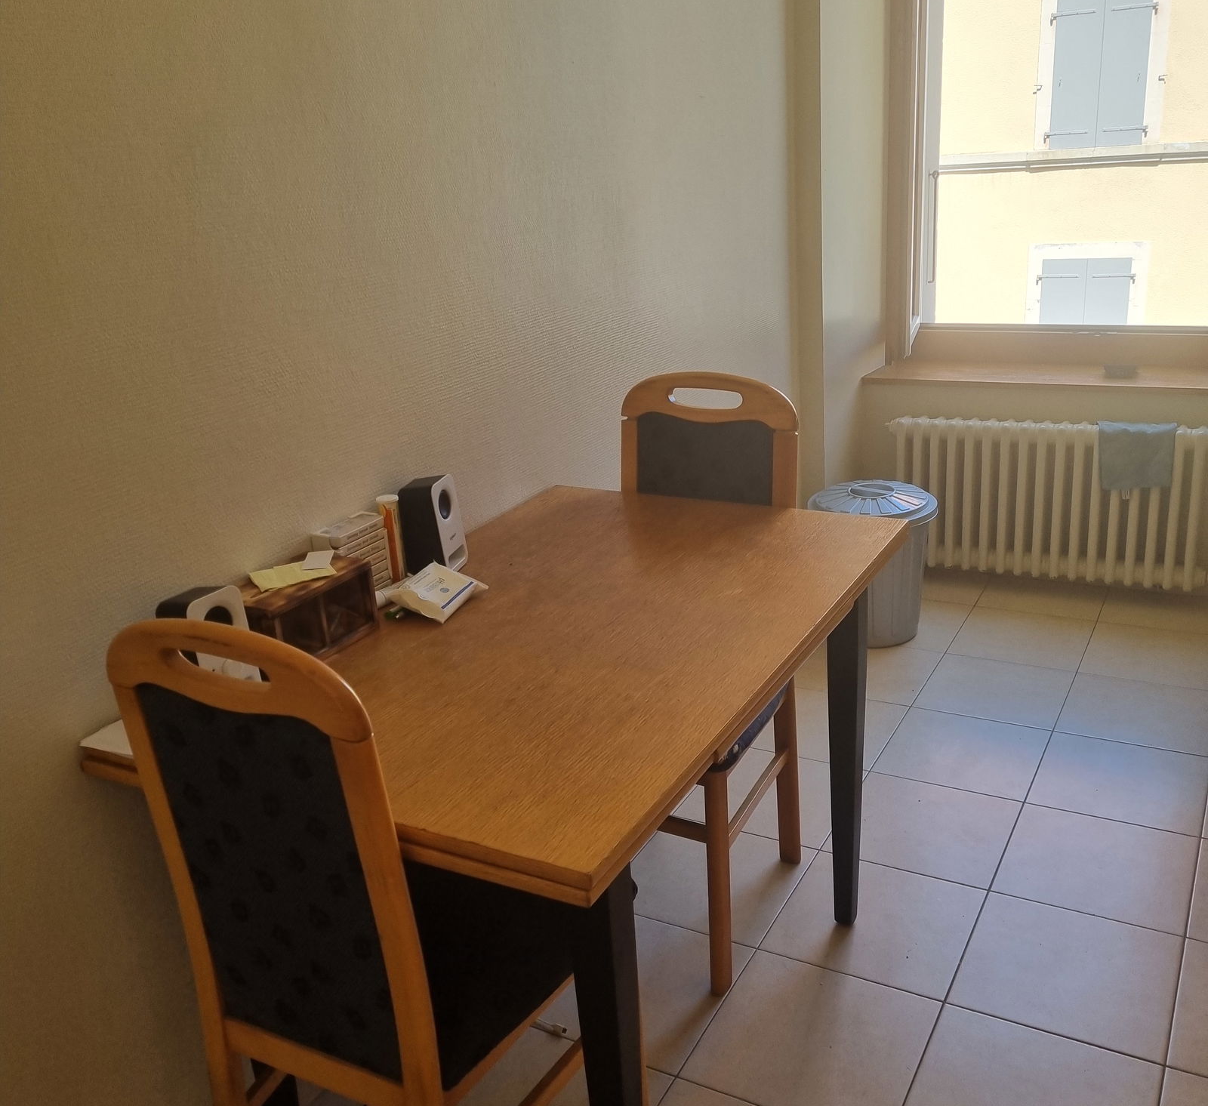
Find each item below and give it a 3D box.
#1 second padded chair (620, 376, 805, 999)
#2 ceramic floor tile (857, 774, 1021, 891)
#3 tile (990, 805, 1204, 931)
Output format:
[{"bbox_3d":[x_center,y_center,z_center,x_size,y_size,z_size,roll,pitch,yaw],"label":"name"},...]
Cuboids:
[{"bbox_3d":[0.109,0.205,2.175,0.415,0.976,0.480,7,23,28],"label":"second padded chair"},{"bbox_3d":[0.665,0.570,2.505,0.333,0.010,0.333,7,23,28],"label":"ceramic floor tile"},{"bbox_3d":[0.959,0.607,2.345,0.333,0.010,0.333,7,23,28],"label":"tile"}]

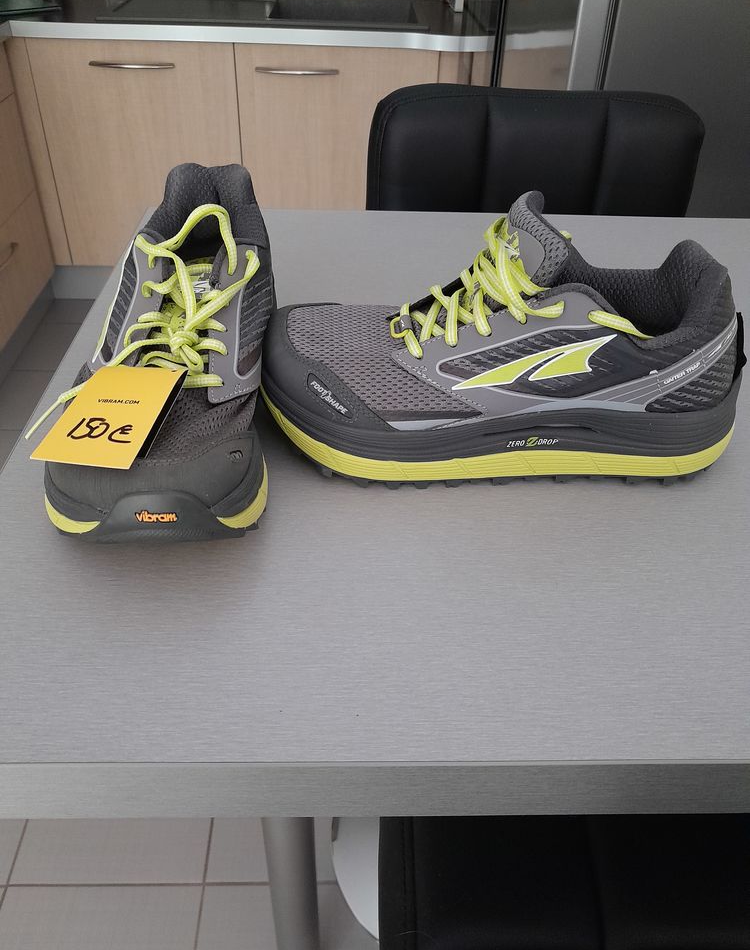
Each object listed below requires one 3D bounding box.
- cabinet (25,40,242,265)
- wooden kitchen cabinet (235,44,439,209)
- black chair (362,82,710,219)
[{"bbox_3d":[-0.724,-1.157,2.680,0.598,0.700,0.570,1,38,-2],"label":"cabinet"},{"bbox_3d":[-0.128,-1.151,2.704,0.598,0.700,0.570,1,38,-2],"label":"wooden kitchen cabinet"},{"bbox_3d":[0.176,0.100,1.070,0.410,1.085,0.440,1,38,-2],"label":"black chair"}]

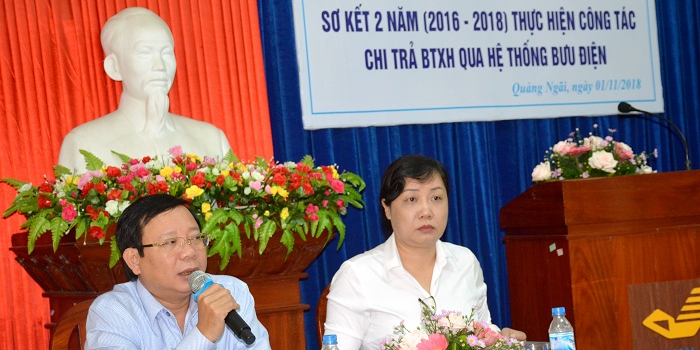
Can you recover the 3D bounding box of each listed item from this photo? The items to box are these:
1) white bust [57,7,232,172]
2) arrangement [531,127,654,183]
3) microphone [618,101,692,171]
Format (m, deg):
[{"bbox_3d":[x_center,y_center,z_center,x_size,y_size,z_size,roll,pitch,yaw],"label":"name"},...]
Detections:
[{"bbox_3d":[-0.716,-0.209,4.300,0.570,0.750,0.330,-4,-2,-29],"label":"white bust"},{"bbox_3d":[0.707,-0.060,3.520,0.345,0.160,0.250,-4,-2,-13],"label":"arrangement"},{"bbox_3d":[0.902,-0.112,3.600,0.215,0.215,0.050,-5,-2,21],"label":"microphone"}]

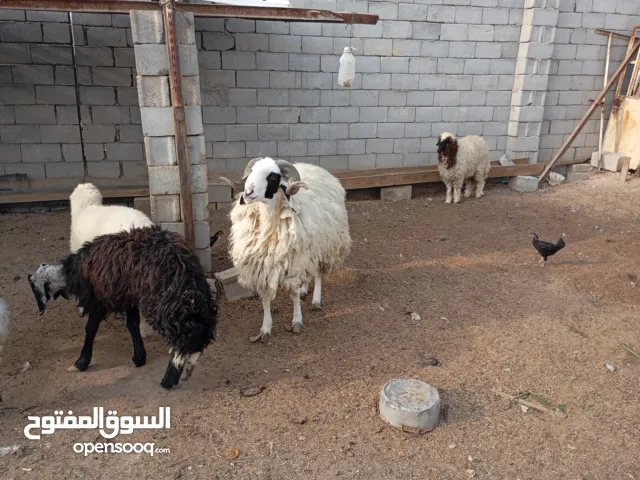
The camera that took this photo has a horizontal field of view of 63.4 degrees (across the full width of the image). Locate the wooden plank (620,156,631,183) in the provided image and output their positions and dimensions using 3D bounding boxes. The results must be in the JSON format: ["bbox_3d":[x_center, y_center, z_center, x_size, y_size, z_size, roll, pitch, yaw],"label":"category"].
[{"bbox_3d":[4.003,-0.911,6.784,0.100,0.340,0.050,-2,18,-9],"label":"wooden plank"}]

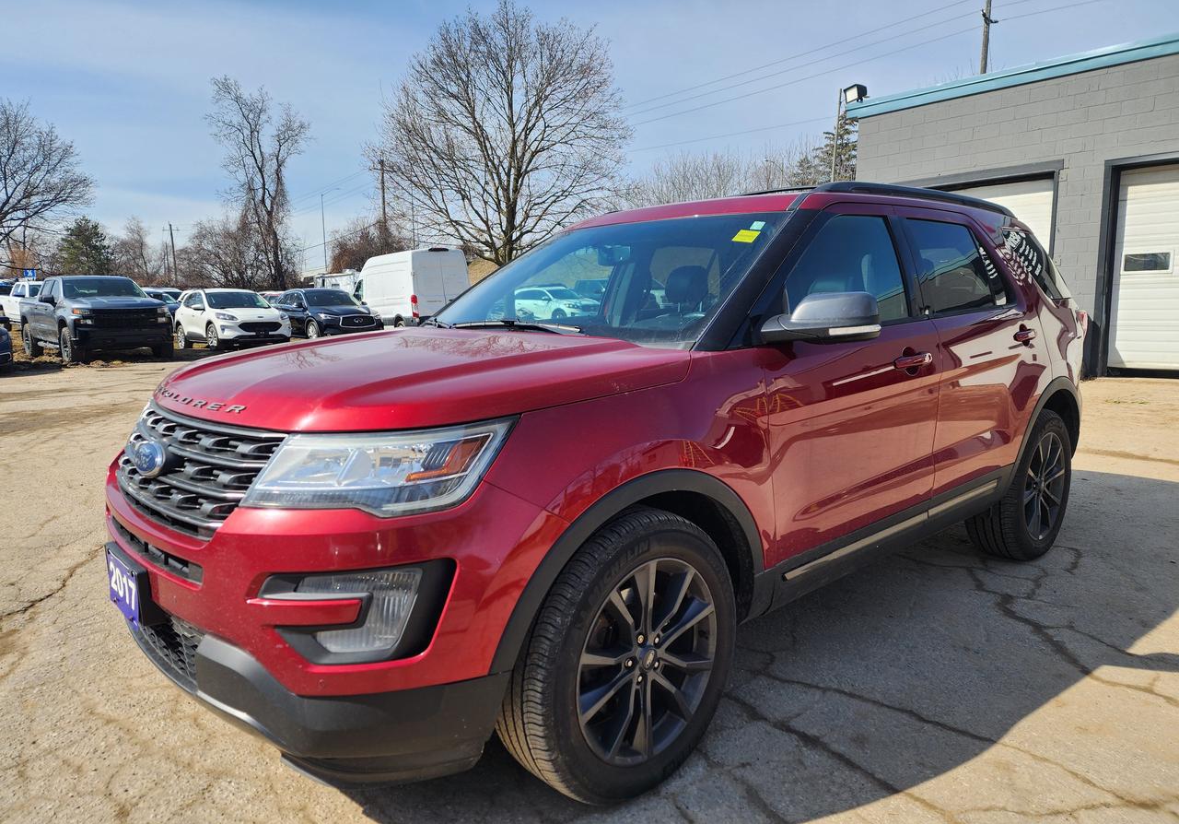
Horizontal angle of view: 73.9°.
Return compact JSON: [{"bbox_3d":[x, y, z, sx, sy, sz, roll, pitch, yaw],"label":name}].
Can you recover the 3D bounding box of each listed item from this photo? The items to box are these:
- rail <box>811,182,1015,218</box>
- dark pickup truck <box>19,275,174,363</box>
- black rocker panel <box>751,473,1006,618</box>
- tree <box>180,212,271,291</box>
[{"bbox_3d":[1.573,-0.960,3.604,1.950,0.090,0.075,-8,10,-41],"label":"rail"},{"bbox_3d":[-12.430,-2.322,19.566,5.870,1.960,2.060,7,11,44],"label":"dark pickup truck"},{"bbox_3d":[1.175,0.449,3.007,1.920,0.200,0.110,-7,11,-41],"label":"black rocker panel"},{"bbox_3d":[-21.337,-8.573,46.000,4.900,6.300,4.600,-4,9,-27],"label":"tree"}]

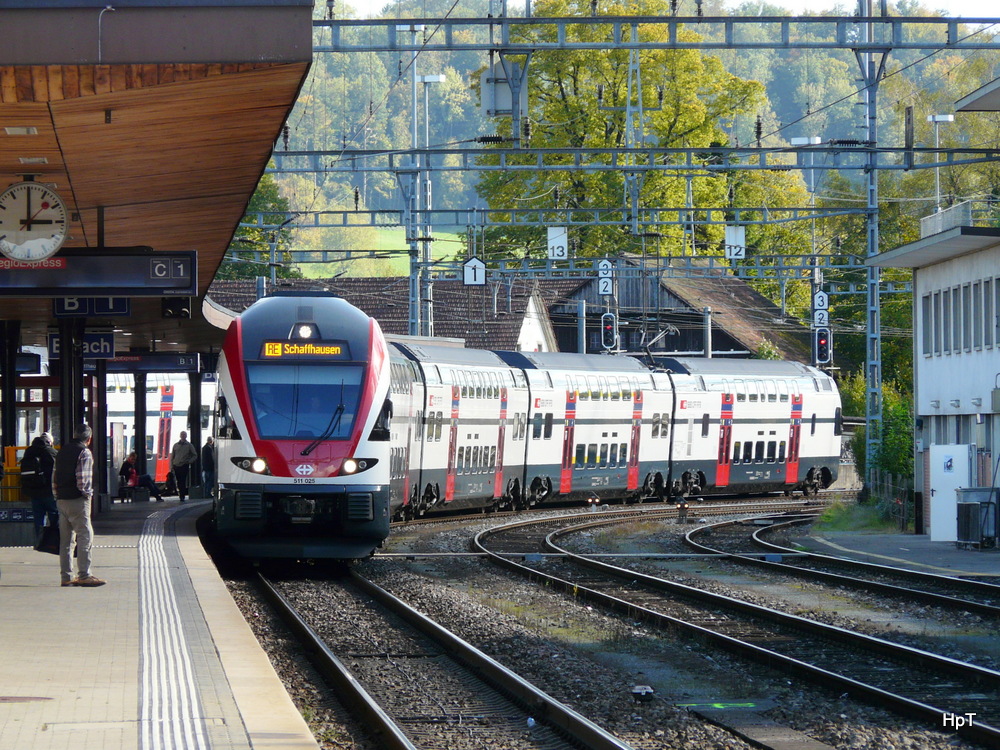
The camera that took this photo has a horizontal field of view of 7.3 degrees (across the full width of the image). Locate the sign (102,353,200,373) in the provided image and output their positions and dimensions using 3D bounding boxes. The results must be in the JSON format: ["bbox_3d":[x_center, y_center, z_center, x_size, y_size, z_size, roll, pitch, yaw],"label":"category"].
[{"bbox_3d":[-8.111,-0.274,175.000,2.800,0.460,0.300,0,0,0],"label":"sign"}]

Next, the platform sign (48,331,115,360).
[{"bbox_3d":[-7.883,-0.537,147.000,1.260,0.520,0.150,0,0,-2],"label":"platform sign"}]

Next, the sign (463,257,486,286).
[{"bbox_3d":[-0.635,-2.646,199.000,0.590,0.760,0.080,0,0,5],"label":"sign"}]

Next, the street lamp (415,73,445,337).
[{"bbox_3d":[-2.737,-3.656,305.000,1.200,16.100,0.500,0,0,0],"label":"street lamp"}]

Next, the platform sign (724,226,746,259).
[{"bbox_3d":[6.011,-3.373,199.000,0.500,0.820,0.070,0,0,5],"label":"platform sign"}]

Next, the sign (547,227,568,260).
[{"bbox_3d":[1.482,-3.352,199.000,0.500,0.820,0.070,0,0,5],"label":"sign"}]

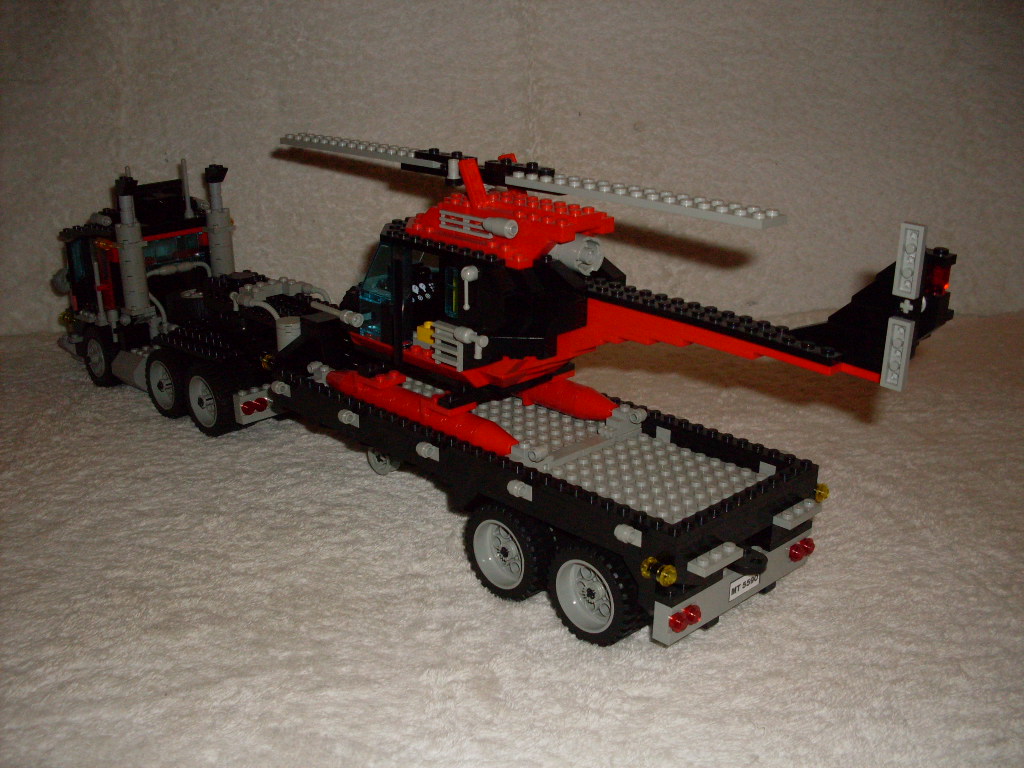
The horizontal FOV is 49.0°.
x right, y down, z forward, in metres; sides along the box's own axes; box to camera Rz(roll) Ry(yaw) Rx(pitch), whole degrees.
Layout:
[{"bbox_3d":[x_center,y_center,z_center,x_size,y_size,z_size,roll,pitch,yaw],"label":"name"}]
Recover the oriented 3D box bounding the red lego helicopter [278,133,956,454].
[{"bbox_3d":[0.006,-0.035,0.497,0.082,0.127,0.377,-18,26,-42],"label":"red lego helicopter"}]

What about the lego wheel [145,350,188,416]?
[{"bbox_3d":[-0.204,0.000,0.676,0.042,0.042,0.016,17,25,40],"label":"lego wheel"}]

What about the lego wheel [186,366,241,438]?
[{"bbox_3d":[-0.173,0.009,0.649,0.042,0.042,0.016,17,25,40],"label":"lego wheel"}]

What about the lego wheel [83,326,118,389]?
[{"bbox_3d":[-0.263,-0.018,0.729,0.041,0.041,0.016,17,25,40],"label":"lego wheel"}]

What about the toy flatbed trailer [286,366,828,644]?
[{"bbox_3d":[0.004,0.043,0.525,0.106,0.064,0.266,-18,26,-42],"label":"toy flatbed trailer"}]

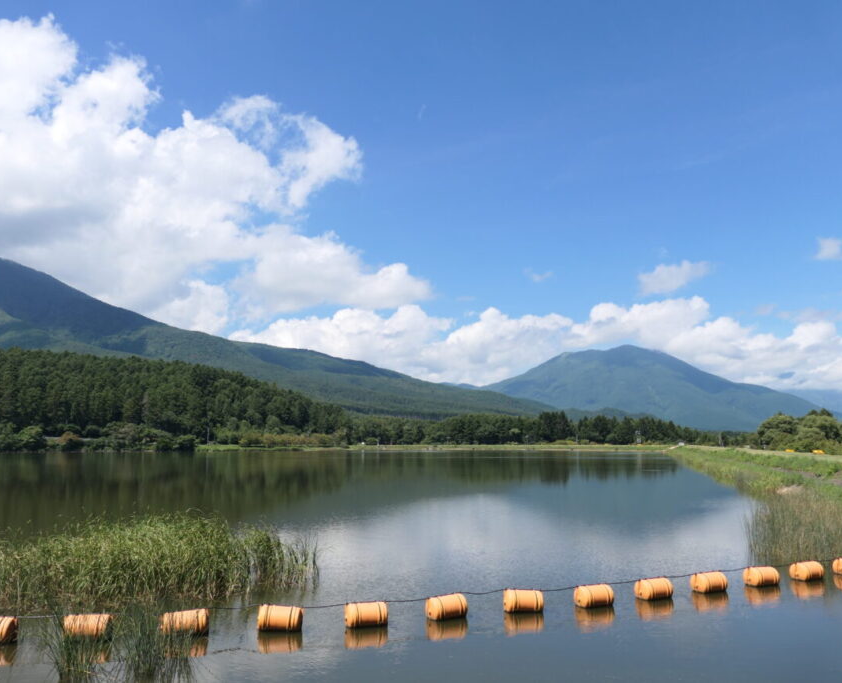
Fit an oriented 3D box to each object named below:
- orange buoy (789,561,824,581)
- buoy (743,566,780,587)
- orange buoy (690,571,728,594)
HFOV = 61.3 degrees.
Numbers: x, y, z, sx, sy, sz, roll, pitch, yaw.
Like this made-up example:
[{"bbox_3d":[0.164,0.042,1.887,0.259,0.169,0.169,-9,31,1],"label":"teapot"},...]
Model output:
[{"bbox_3d":[10.333,6.206,19.059,0.840,0.500,0.500,3,-9,-22],"label":"orange buoy"},{"bbox_3d":[8.750,6.100,18.286,0.840,0.500,0.500,3,-9,-20],"label":"buoy"},{"bbox_3d":[7.122,6.007,17.602,0.840,0.500,0.500,3,-9,-20],"label":"orange buoy"}]

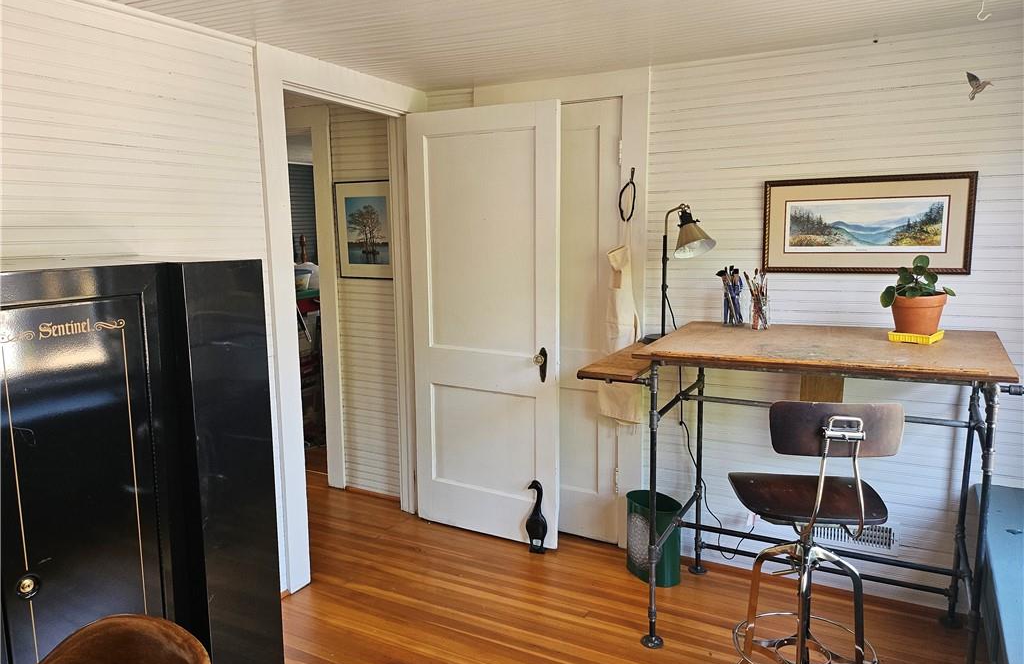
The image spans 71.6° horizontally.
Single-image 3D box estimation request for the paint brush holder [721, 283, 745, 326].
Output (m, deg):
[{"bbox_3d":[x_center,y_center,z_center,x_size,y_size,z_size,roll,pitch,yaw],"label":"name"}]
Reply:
[{"bbox_3d":[0.885,-0.111,2.849,0.092,0.168,0.092,4,10,28],"label":"paint brush holder"}]

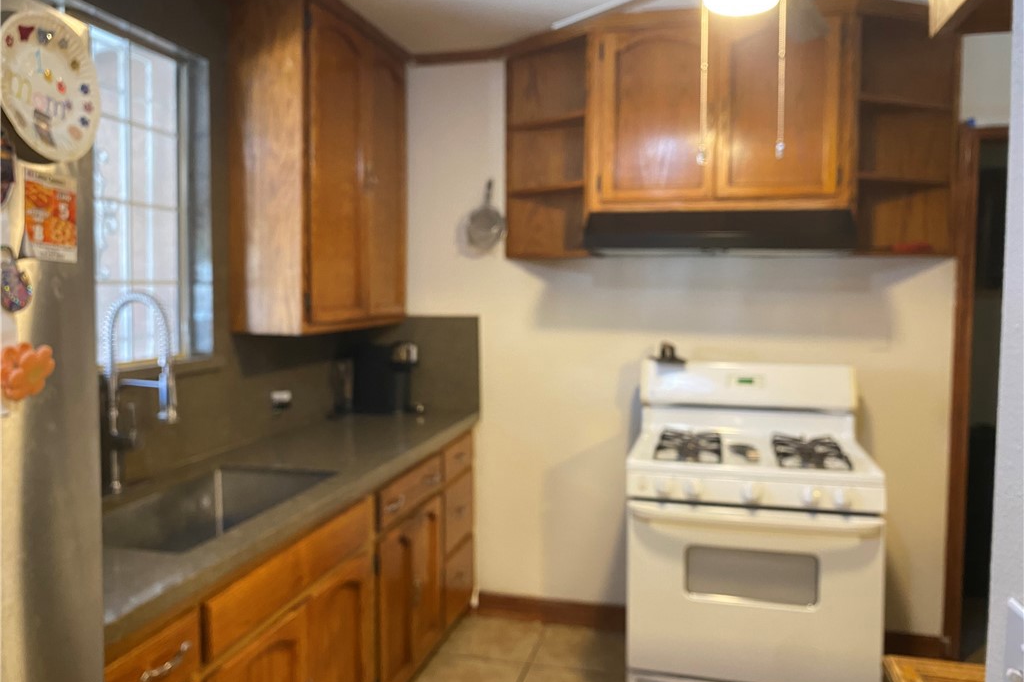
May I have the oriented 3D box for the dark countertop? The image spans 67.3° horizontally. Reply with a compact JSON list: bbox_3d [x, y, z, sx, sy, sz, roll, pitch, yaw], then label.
[{"bbox_3d":[-0.687,0.402,2.344,0.584,0.043,2.208,1,4,13],"label":"dark countertop"}]

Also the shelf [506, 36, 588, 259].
[{"bbox_3d":[0.128,-0.751,3.053,0.386,0.842,0.302,1,4,13],"label":"shelf"}]

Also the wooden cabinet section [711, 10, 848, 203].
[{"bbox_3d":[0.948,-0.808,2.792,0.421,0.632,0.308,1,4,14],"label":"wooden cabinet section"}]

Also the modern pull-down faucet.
[{"bbox_3d":[-0.963,0.142,1.975,0.203,0.525,0.079,2,4,25],"label":"modern pull-down faucet"}]

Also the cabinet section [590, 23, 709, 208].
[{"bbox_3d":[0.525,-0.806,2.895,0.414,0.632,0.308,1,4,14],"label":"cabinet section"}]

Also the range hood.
[{"bbox_3d":[0.748,-0.400,2.850,0.911,0.143,0.455,1,4,13],"label":"range hood"}]

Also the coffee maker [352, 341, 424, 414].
[{"bbox_3d":[-0.529,0.163,3.313,0.292,0.307,0.158,1,4,13],"label":"coffee maker"}]

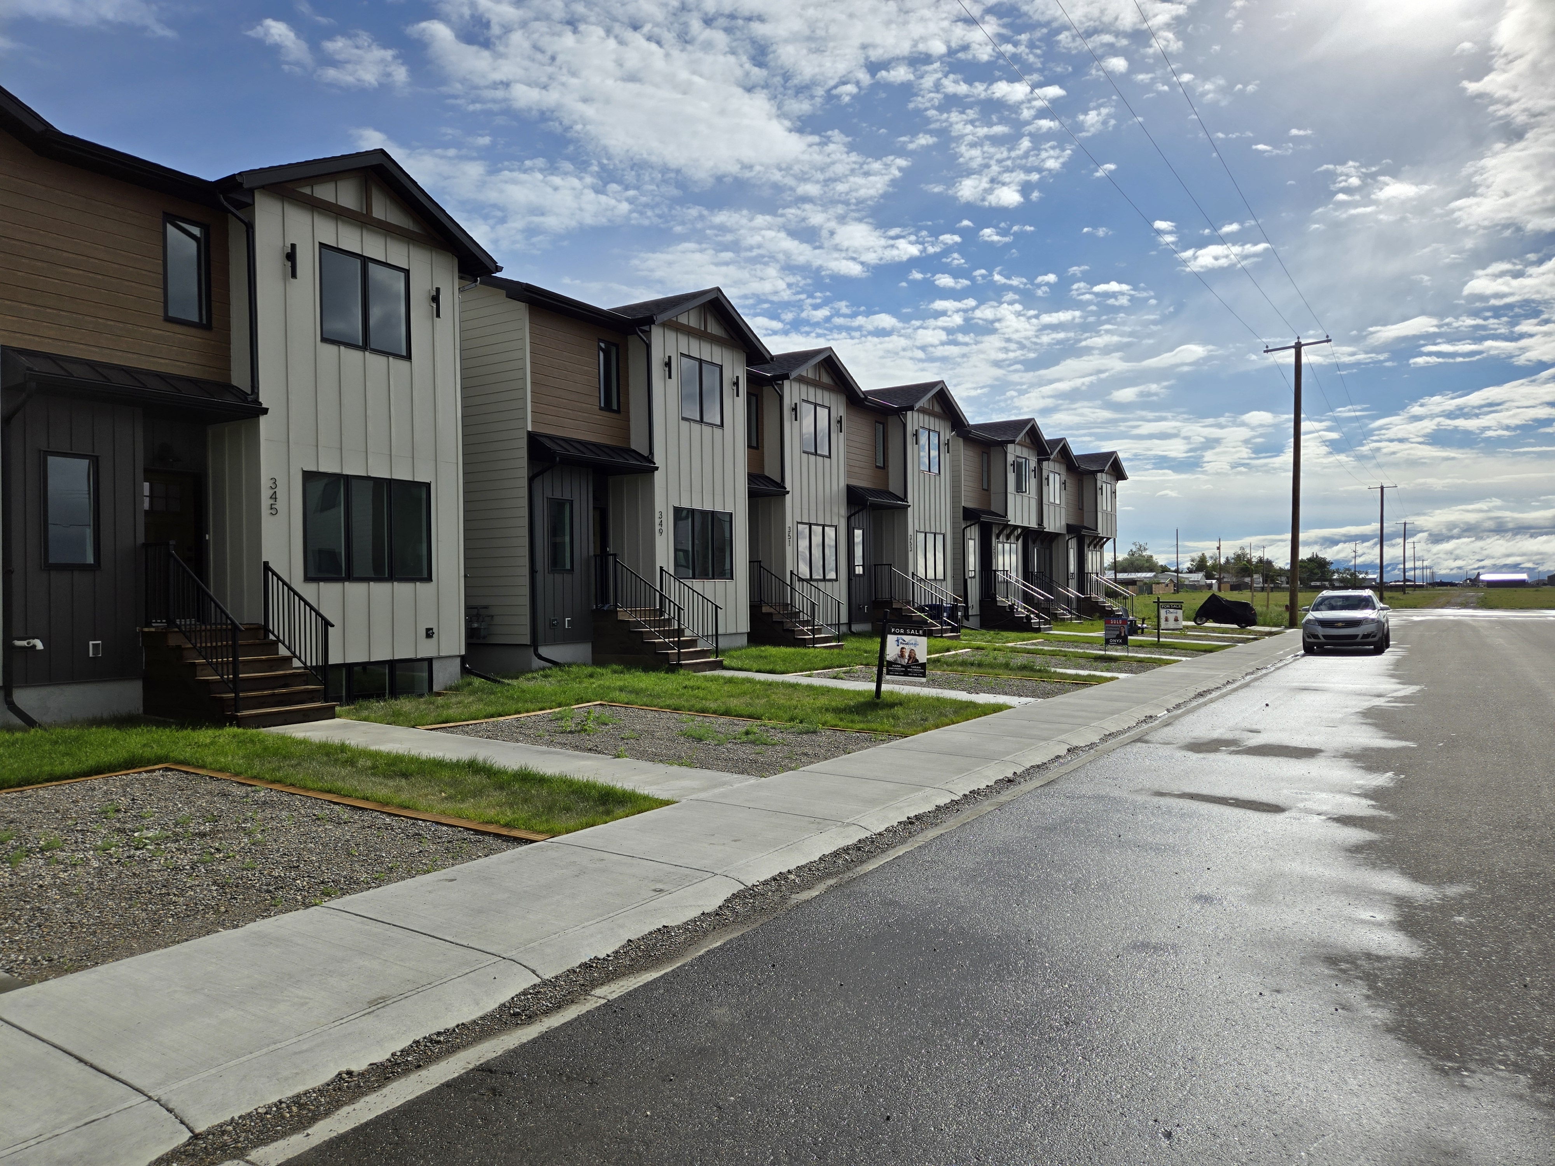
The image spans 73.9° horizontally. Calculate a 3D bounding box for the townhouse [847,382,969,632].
[{"bbox_3d":[-0.106,-2.354,32.709,11.000,7.850,6.200,-1,0,32],"label":"townhouse"}]

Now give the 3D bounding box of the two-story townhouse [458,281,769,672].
[{"bbox_3d":[-6.299,-2.309,22.724,11.000,7.850,6.300,-1,0,32],"label":"two-story townhouse"}]

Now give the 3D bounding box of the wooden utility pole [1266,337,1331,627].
[{"bbox_3d":[21.249,-4.120,42.332,2.500,11.800,0.360,1,1,33],"label":"wooden utility pole"}]

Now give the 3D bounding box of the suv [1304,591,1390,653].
[{"bbox_3d":[16.450,1.040,29.800,2.000,1.780,5.100,-1,0,33],"label":"suv"}]

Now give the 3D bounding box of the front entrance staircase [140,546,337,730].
[{"bbox_3d":[-6.559,0.569,12.426,2.500,2.120,1.270,-1,0,32],"label":"front entrance staircase"}]

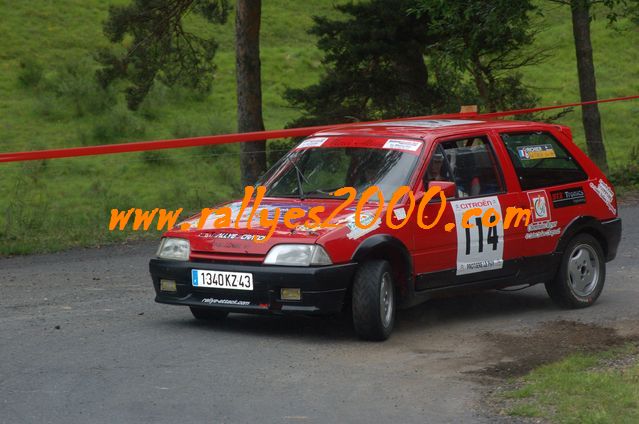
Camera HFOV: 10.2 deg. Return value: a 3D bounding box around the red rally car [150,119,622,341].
[{"bbox_3d":[0.488,0.045,24.402,1.590,1.350,3.530,3,6,39],"label":"red rally car"}]

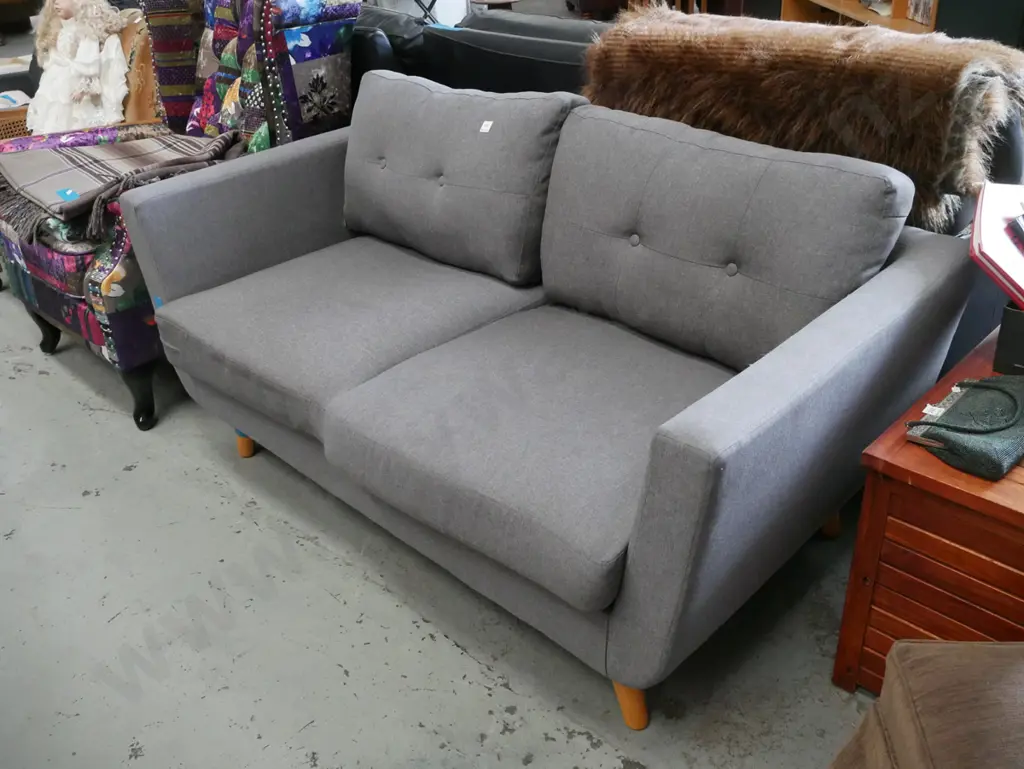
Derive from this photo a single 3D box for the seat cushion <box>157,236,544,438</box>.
[{"bbox_3d":[-0.336,-0.144,2.312,0.668,0.120,0.679,24,40,38],"label":"seat cushion"}]

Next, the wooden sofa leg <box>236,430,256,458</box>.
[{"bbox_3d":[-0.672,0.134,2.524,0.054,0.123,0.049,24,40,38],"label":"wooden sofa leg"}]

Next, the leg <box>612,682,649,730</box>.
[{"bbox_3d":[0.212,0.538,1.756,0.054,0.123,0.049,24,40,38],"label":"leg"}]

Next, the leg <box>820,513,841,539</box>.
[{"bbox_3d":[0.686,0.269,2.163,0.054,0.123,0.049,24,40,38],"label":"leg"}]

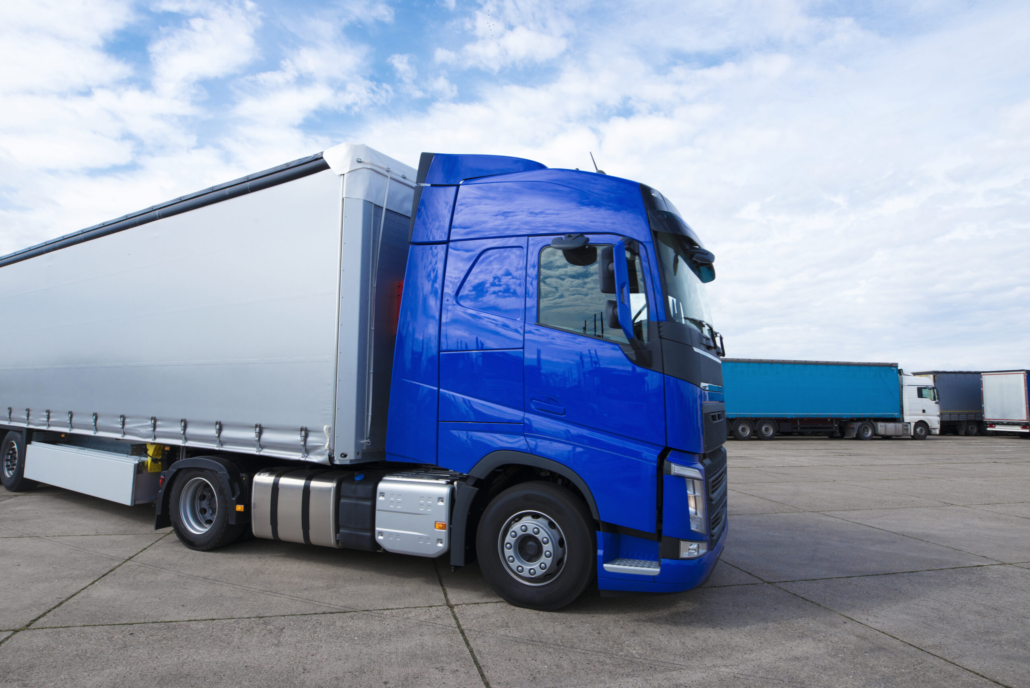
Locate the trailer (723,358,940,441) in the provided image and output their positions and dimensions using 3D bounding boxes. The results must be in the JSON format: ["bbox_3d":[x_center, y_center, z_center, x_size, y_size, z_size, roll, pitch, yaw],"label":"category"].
[{"bbox_3d":[14.964,2.986,30.485,16.400,4.000,2.550,3,-6,-14],"label":"trailer"}]

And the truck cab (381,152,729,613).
[{"bbox_3d":[0.650,0.253,5.897,2.870,3.950,2.580,-1,-6,23],"label":"truck cab"}]

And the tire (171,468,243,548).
[{"bbox_3d":[-3.314,1.743,6.260,0.960,0.960,0.330,-1,-6,23],"label":"tire"}]

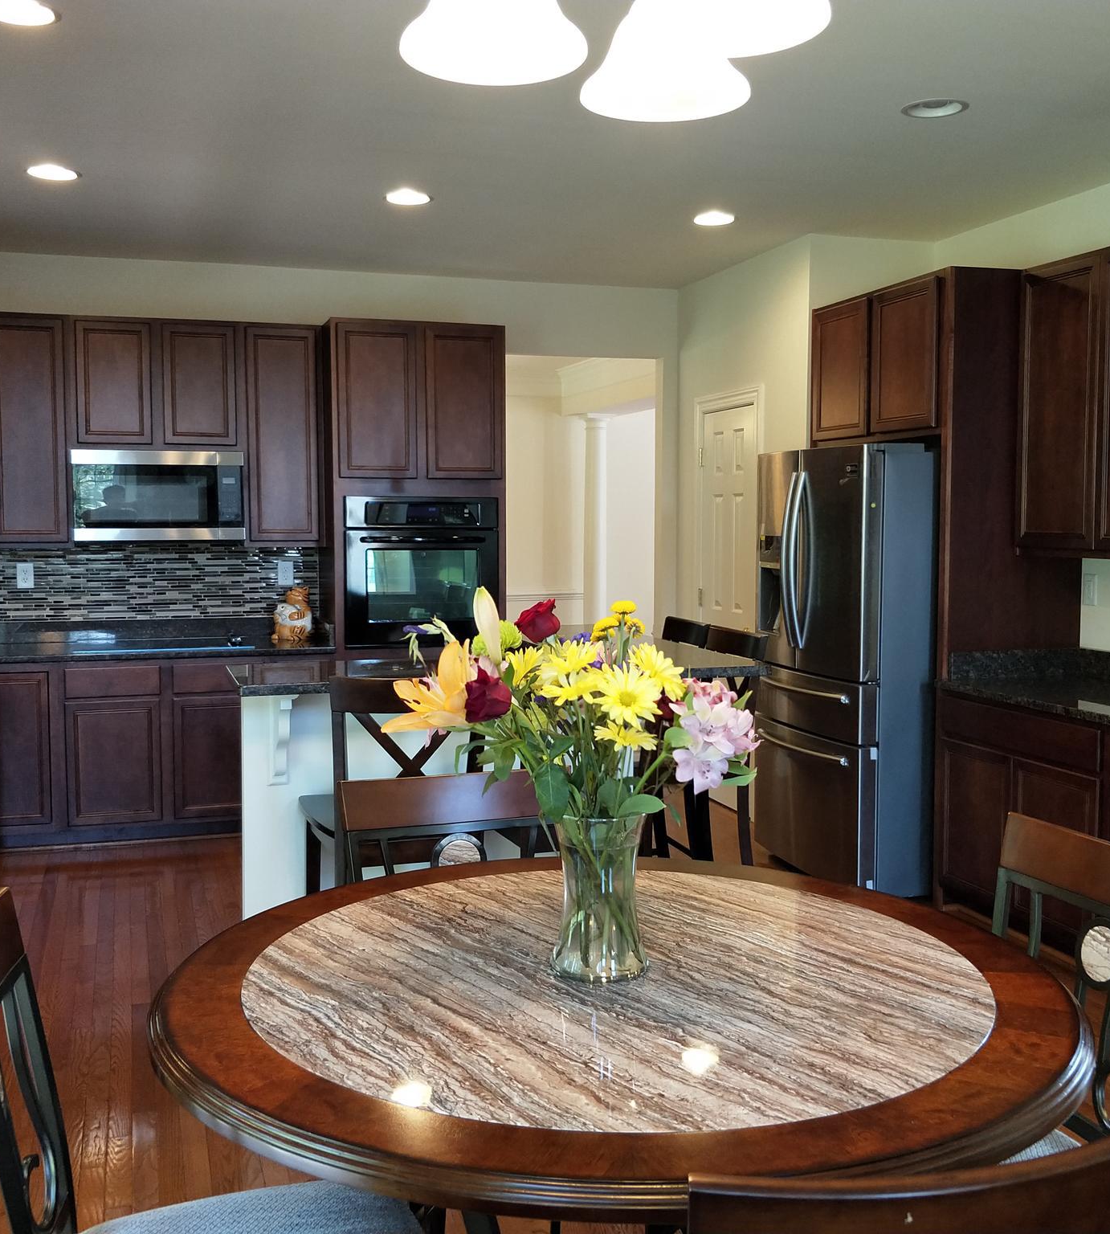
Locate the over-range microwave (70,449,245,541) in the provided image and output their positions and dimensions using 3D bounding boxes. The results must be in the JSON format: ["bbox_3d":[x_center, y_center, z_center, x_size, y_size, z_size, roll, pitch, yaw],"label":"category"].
[{"bbox_3d":[-1.918,-0.583,5.755,0.763,0.416,0.405,-2,5,-20],"label":"over-range microwave"}]

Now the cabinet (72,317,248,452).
[{"bbox_3d":[-1.910,-1.103,5.757,0.765,0.620,0.330,-2,6,-19],"label":"cabinet"}]

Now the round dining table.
[{"bbox_3d":[0.080,0.922,1.711,1.210,0.925,1.210,-2,5,-20],"label":"round dining table"}]

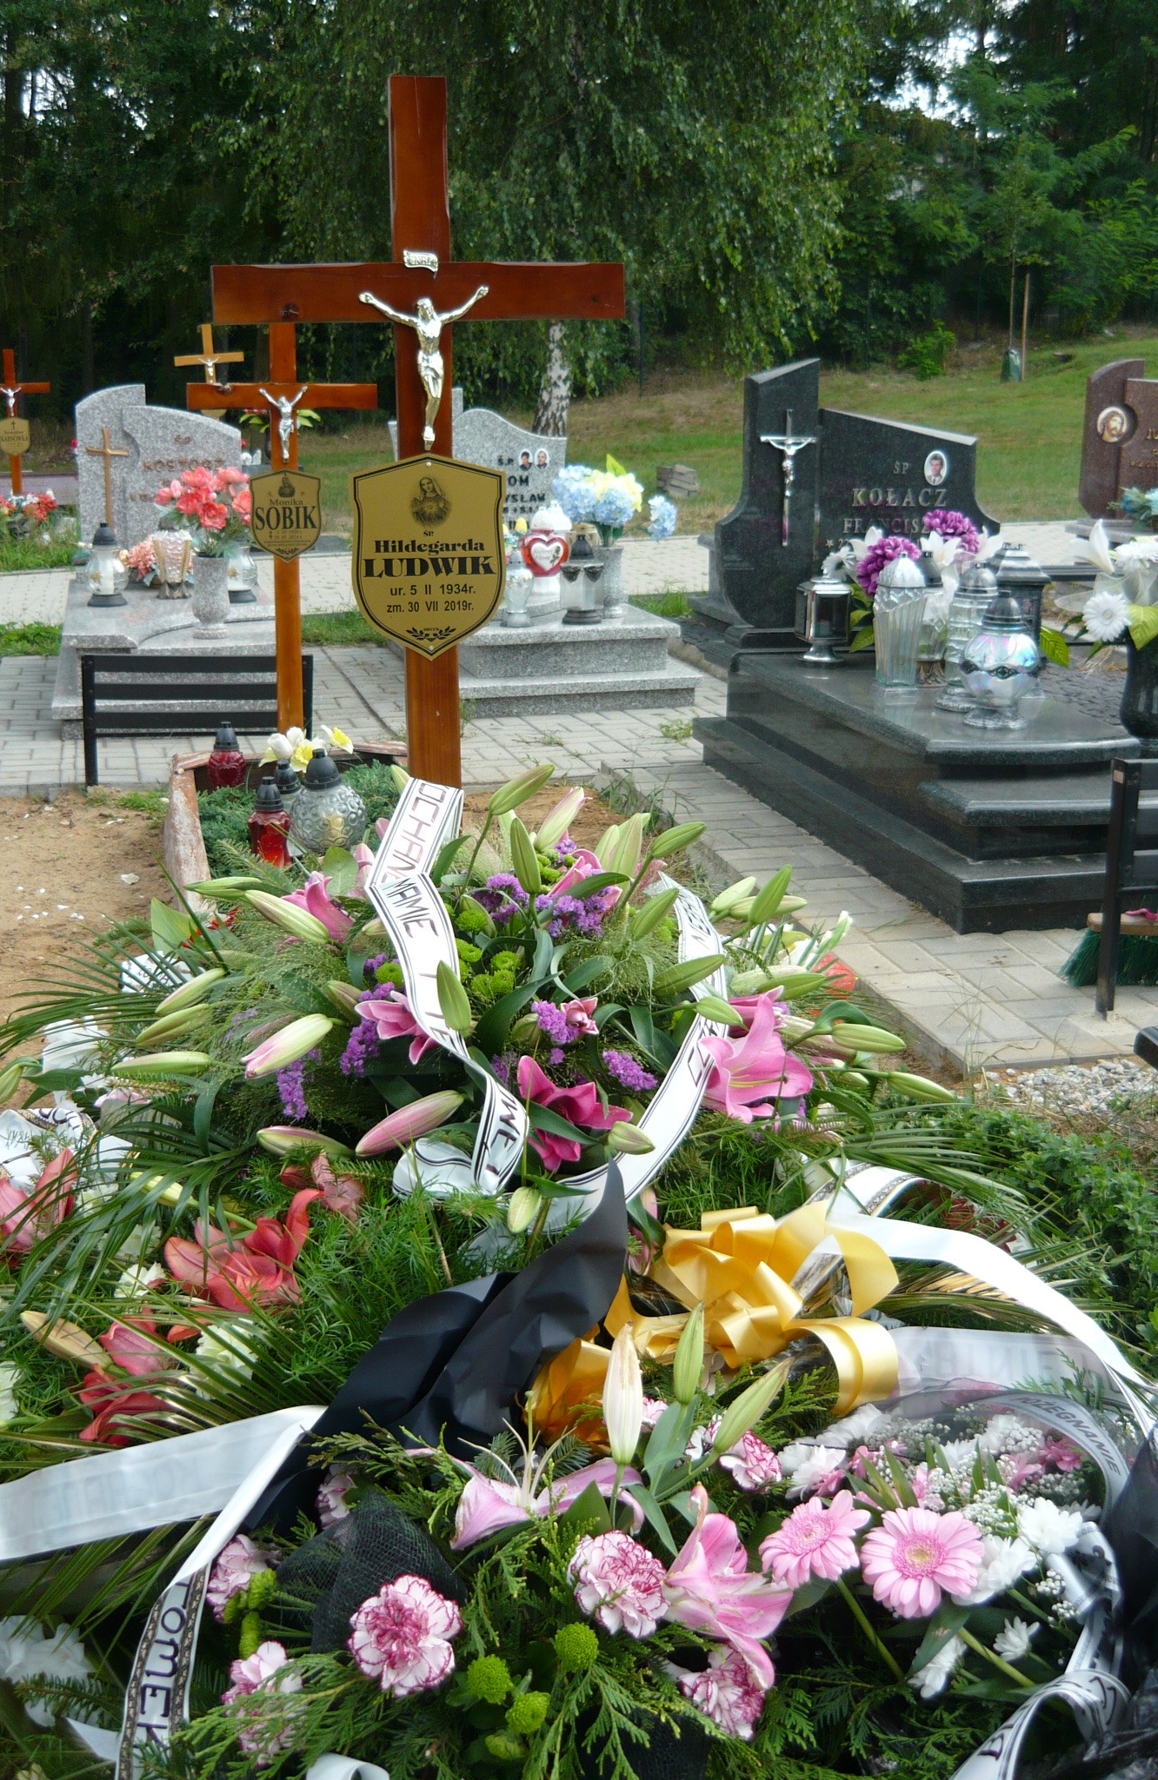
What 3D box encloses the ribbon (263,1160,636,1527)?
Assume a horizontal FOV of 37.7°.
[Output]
[{"bbox_3d":[-0.119,0.391,1.460,0.180,0.160,0.400,11,19,33],"label":"ribbon"}]

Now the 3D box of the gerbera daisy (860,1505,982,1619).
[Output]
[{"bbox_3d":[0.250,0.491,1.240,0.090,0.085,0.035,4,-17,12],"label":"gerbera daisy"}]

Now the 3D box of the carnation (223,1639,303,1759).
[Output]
[{"bbox_3d":[-0.216,0.553,1.160,0.062,0.075,0.060,-2,-24,-7],"label":"carnation"}]

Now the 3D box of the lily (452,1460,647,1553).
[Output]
[{"bbox_3d":[-0.025,0.474,1.310,0.142,0.060,0.100,0,15,0],"label":"lily"}]

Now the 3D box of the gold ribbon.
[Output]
[{"bbox_3d":[0.153,0.350,1.420,0.225,0.130,0.140,2,16,5],"label":"gold ribbon"}]

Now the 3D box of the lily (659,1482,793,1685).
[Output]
[{"bbox_3d":[0.109,0.509,1.240,0.095,0.125,0.085,-11,19,-35],"label":"lily"}]

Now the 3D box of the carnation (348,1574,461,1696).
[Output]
[{"bbox_3d":[-0.123,0.527,1.200,0.077,0.072,0.058,0,15,0],"label":"carnation"}]

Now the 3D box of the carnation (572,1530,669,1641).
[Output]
[{"bbox_3d":[0.029,0.512,1.250,0.072,0.058,0.070,2,44,-2],"label":"carnation"}]

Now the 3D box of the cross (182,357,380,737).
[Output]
[{"bbox_3d":[-0.868,-1.030,5.060,0.550,1.340,0.075,-4,18,-14],"label":"cross"}]

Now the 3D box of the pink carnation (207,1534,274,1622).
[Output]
[{"bbox_3d":[-0.252,0.507,1.250,0.056,0.064,0.052,0,15,0],"label":"pink carnation"}]

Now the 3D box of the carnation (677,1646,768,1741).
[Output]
[{"bbox_3d":[0.101,0.568,1.200,0.066,0.066,0.055,1,-21,3],"label":"carnation"}]

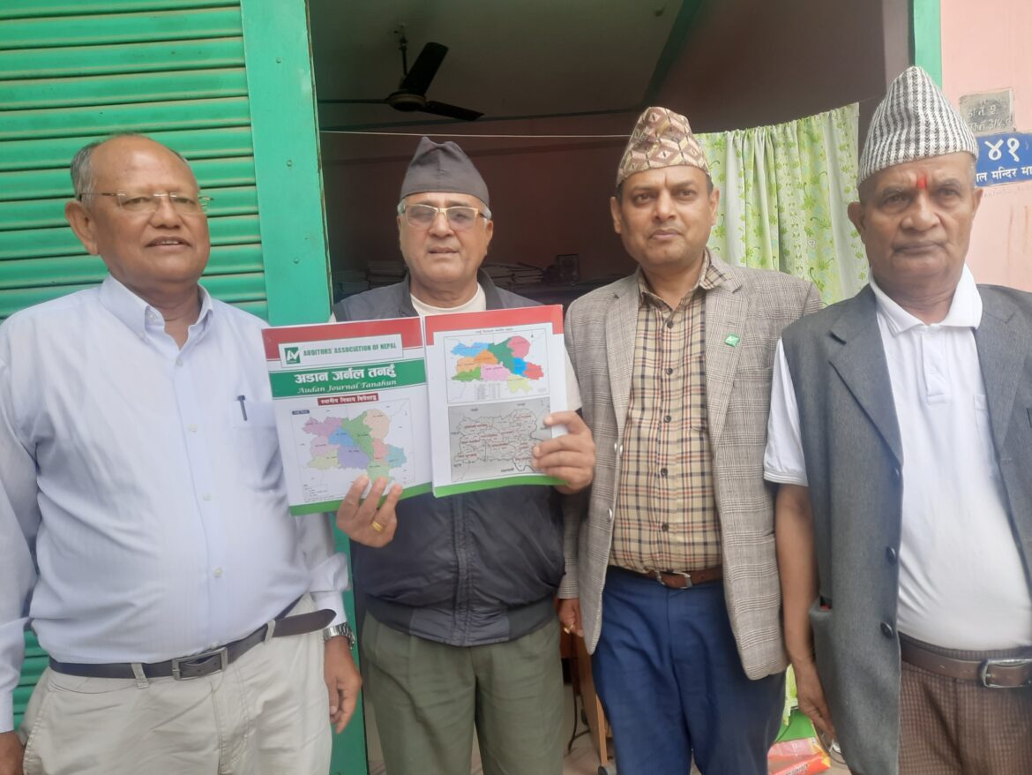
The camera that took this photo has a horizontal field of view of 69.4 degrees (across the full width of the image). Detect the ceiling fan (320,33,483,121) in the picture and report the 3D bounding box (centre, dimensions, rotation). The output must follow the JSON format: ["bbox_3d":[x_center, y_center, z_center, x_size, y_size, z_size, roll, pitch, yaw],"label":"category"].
[{"bbox_3d":[-0.632,-1.631,3.789,1.100,0.410,1.100,-4,4,0],"label":"ceiling fan"}]

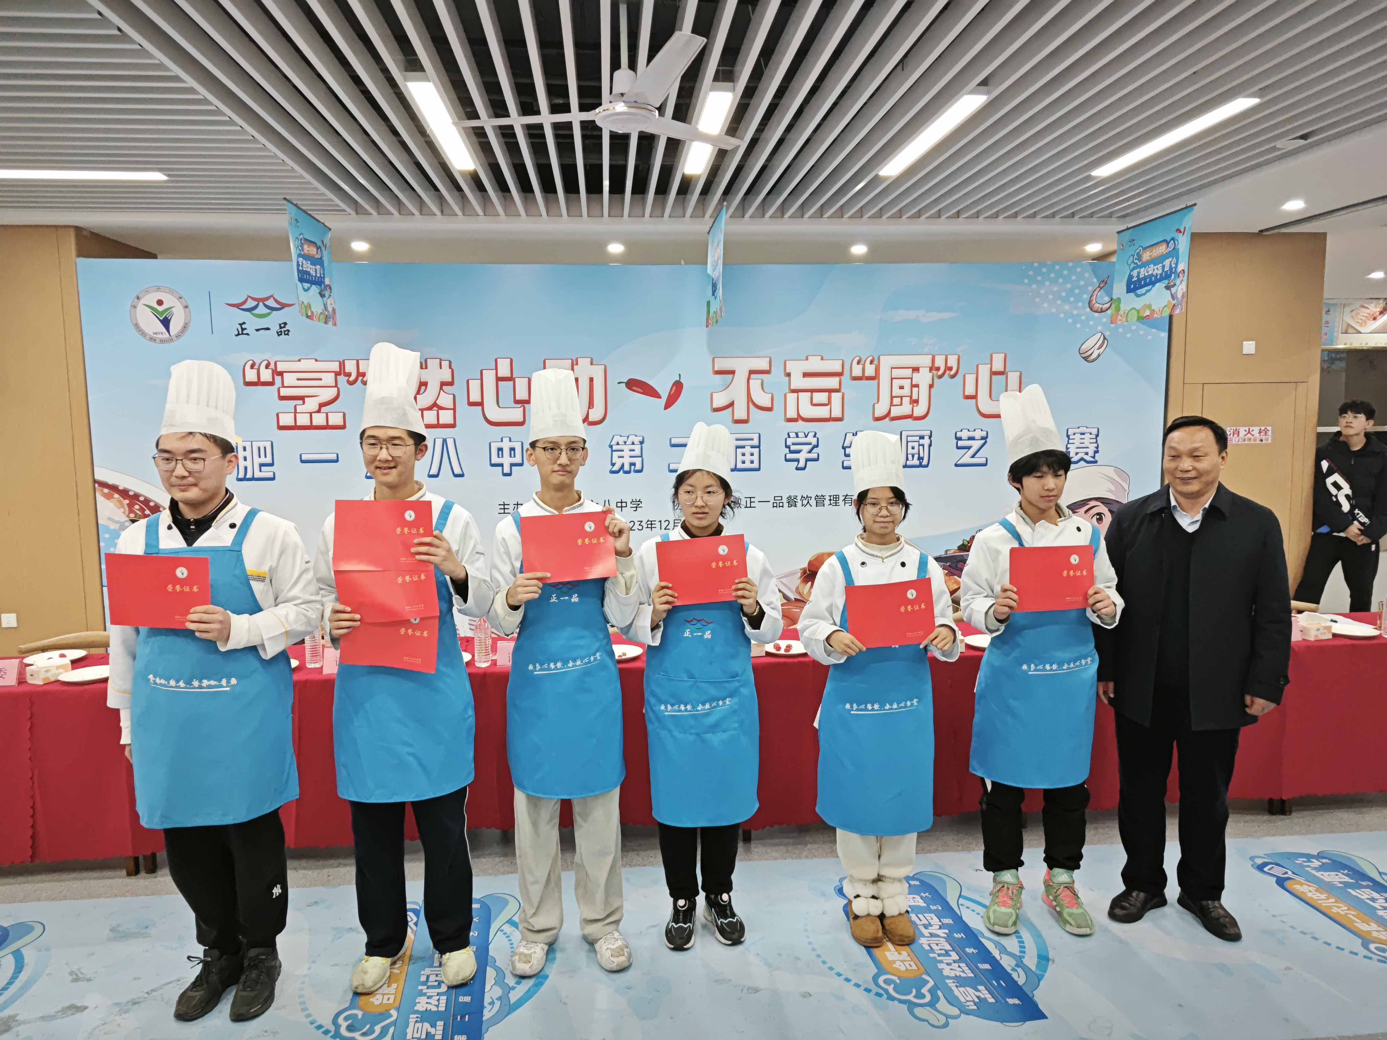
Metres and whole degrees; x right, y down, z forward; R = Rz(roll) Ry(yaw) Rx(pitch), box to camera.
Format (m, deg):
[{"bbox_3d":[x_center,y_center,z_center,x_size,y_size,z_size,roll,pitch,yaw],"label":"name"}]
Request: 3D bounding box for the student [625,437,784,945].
[{"bbox_3d":[0.037,0.547,3.053,0.516,1.727,0.420,-1,6,1],"label":"student"}]

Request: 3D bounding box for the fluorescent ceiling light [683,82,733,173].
[{"bbox_3d":[0.054,-1.730,4.135,0.092,0.045,1.200,-1,6,-5],"label":"fluorescent ceiling light"}]

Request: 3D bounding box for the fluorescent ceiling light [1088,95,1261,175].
[{"bbox_3d":[2.238,-1.817,4.376,0.100,0.050,1.200,-1,6,-5],"label":"fluorescent ceiling light"}]

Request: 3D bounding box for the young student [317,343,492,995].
[{"bbox_3d":[-0.892,0.457,2.832,0.530,1.980,0.400,-1,6,-5],"label":"young student"}]

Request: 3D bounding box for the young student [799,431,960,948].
[{"bbox_3d":[0.630,0.563,3.062,0.540,1.690,0.380,0,6,6],"label":"young student"}]

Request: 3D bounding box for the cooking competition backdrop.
[{"bbox_3d":[-0.234,-0.380,6.251,7.235,2.723,0.060,-1,6,-5],"label":"cooking competition backdrop"}]

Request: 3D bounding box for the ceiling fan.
[{"bbox_3d":[-0.247,-1.497,3.012,1.100,0.390,1.060,-1,6,-5],"label":"ceiling fan"}]

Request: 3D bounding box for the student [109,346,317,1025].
[{"bbox_3d":[-1.403,0.504,2.722,0.580,1.920,0.400,0,6,1],"label":"student"}]

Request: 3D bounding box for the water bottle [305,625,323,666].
[{"bbox_3d":[-1.559,0.488,3.775,0.066,0.225,0.066,-1,6,-5],"label":"water bottle"}]

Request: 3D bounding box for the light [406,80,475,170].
[{"bbox_3d":[-1.103,-1.756,4.108,0.100,0.050,1.200,-1,6,-5],"label":"light"}]

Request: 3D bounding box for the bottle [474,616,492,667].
[{"bbox_3d":[-0.866,0.477,3.807,0.066,0.230,0.066,-1,6,-5],"label":"bottle"}]

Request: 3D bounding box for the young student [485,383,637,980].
[{"bbox_3d":[-0.403,0.483,2.918,0.500,1.900,0.380,-1,6,-6],"label":"young student"}]

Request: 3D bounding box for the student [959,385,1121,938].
[{"bbox_3d":[1.157,0.474,3.087,0.519,1.840,0.420,-1,6,-1],"label":"student"}]

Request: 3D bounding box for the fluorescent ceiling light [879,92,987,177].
[{"bbox_3d":[1.061,-1.751,4.209,0.092,0.045,1.200,-1,6,-5],"label":"fluorescent ceiling light"}]

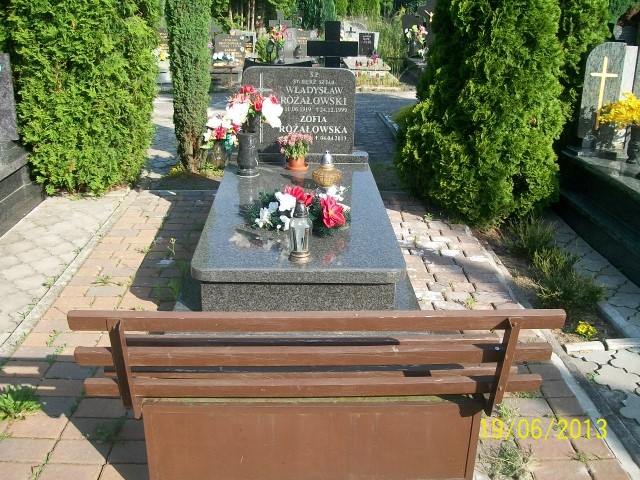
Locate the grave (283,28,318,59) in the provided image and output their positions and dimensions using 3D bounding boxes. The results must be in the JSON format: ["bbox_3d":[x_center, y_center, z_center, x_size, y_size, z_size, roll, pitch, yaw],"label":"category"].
[{"bbox_3d":[-0.347,-3.483,11.831,0.650,0.530,0.200,0,21,-2],"label":"grave"}]

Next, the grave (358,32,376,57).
[{"bbox_3d":[0.849,-3.497,11.969,0.300,0.430,0.100,0,21,-2],"label":"grave"}]

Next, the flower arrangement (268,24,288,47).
[{"bbox_3d":[-0.694,-3.392,11.105,0.340,0.390,0.300,0,21,-2],"label":"flower arrangement"}]

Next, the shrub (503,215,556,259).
[{"bbox_3d":[1.241,-0.045,3.982,0.300,0.210,0.280,0,21,-2],"label":"shrub"}]

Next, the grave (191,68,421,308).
[{"bbox_3d":[-0.120,-0.424,3.903,1.050,0.930,2.180,0,21,-2],"label":"grave"}]

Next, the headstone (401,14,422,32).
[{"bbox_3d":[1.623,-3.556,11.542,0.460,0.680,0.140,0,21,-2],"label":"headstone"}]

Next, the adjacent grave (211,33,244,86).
[{"bbox_3d":[-1.599,-3.084,11.195,0.760,0.660,1.700,0,21,-2],"label":"adjacent grave"}]

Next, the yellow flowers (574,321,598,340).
[{"bbox_3d":[1.204,0.398,3.005,0.100,0.080,0.100,0,21,-2],"label":"yellow flowers"}]

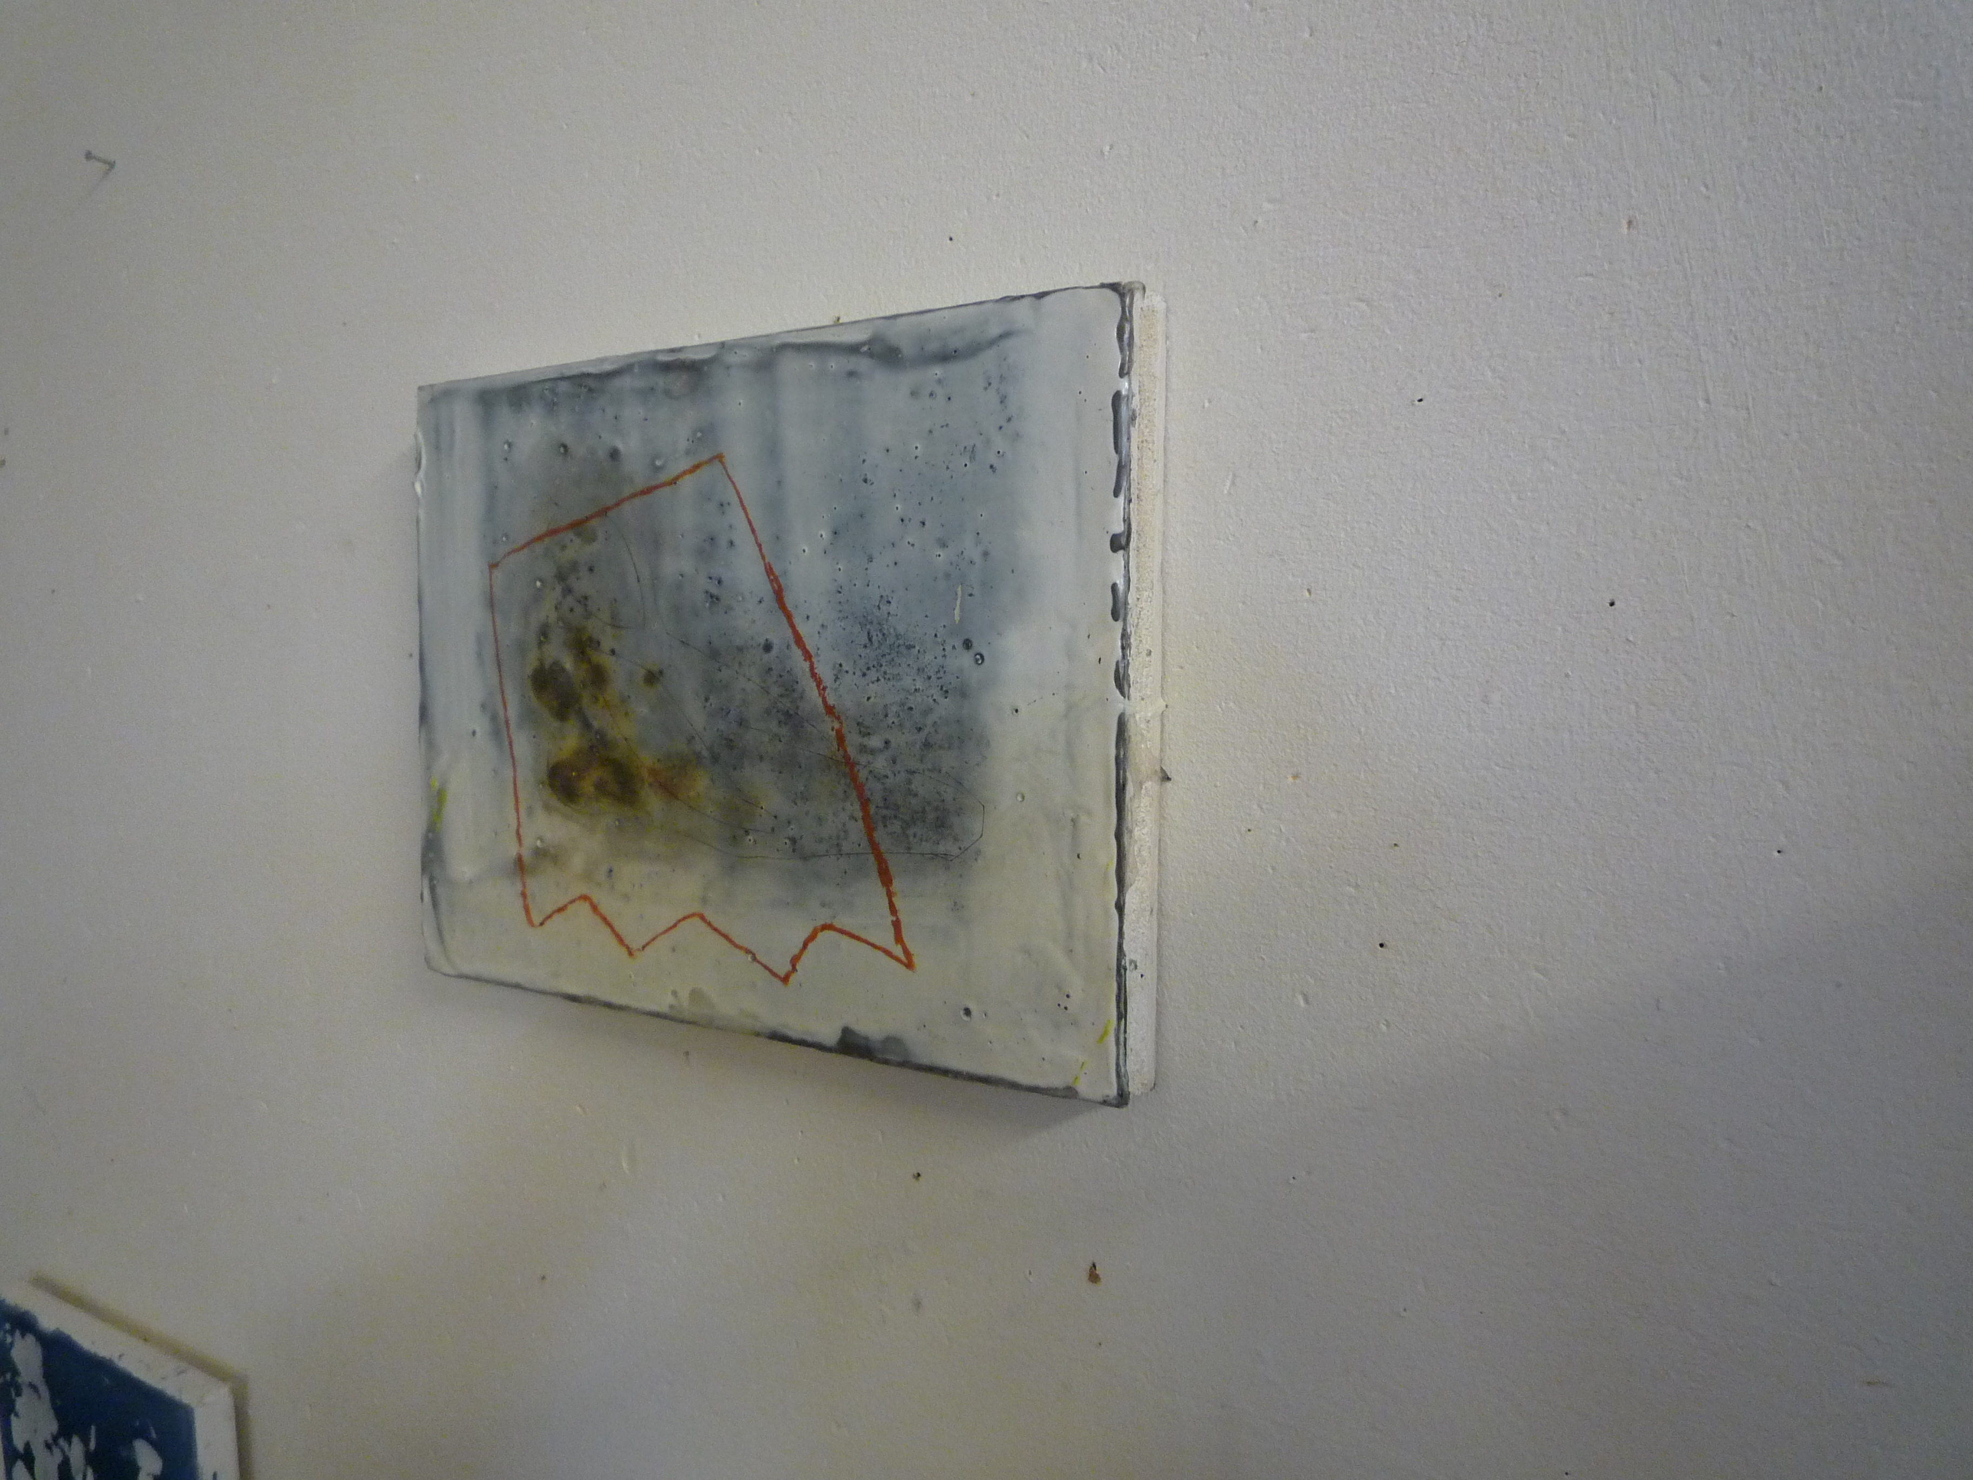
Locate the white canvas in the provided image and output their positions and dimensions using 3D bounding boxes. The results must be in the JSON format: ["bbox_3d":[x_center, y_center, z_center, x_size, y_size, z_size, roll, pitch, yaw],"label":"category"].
[{"bbox_3d":[-0.112,-0.022,0.637,0.402,0.302,0.025,2,4,32],"label":"white canvas"}]

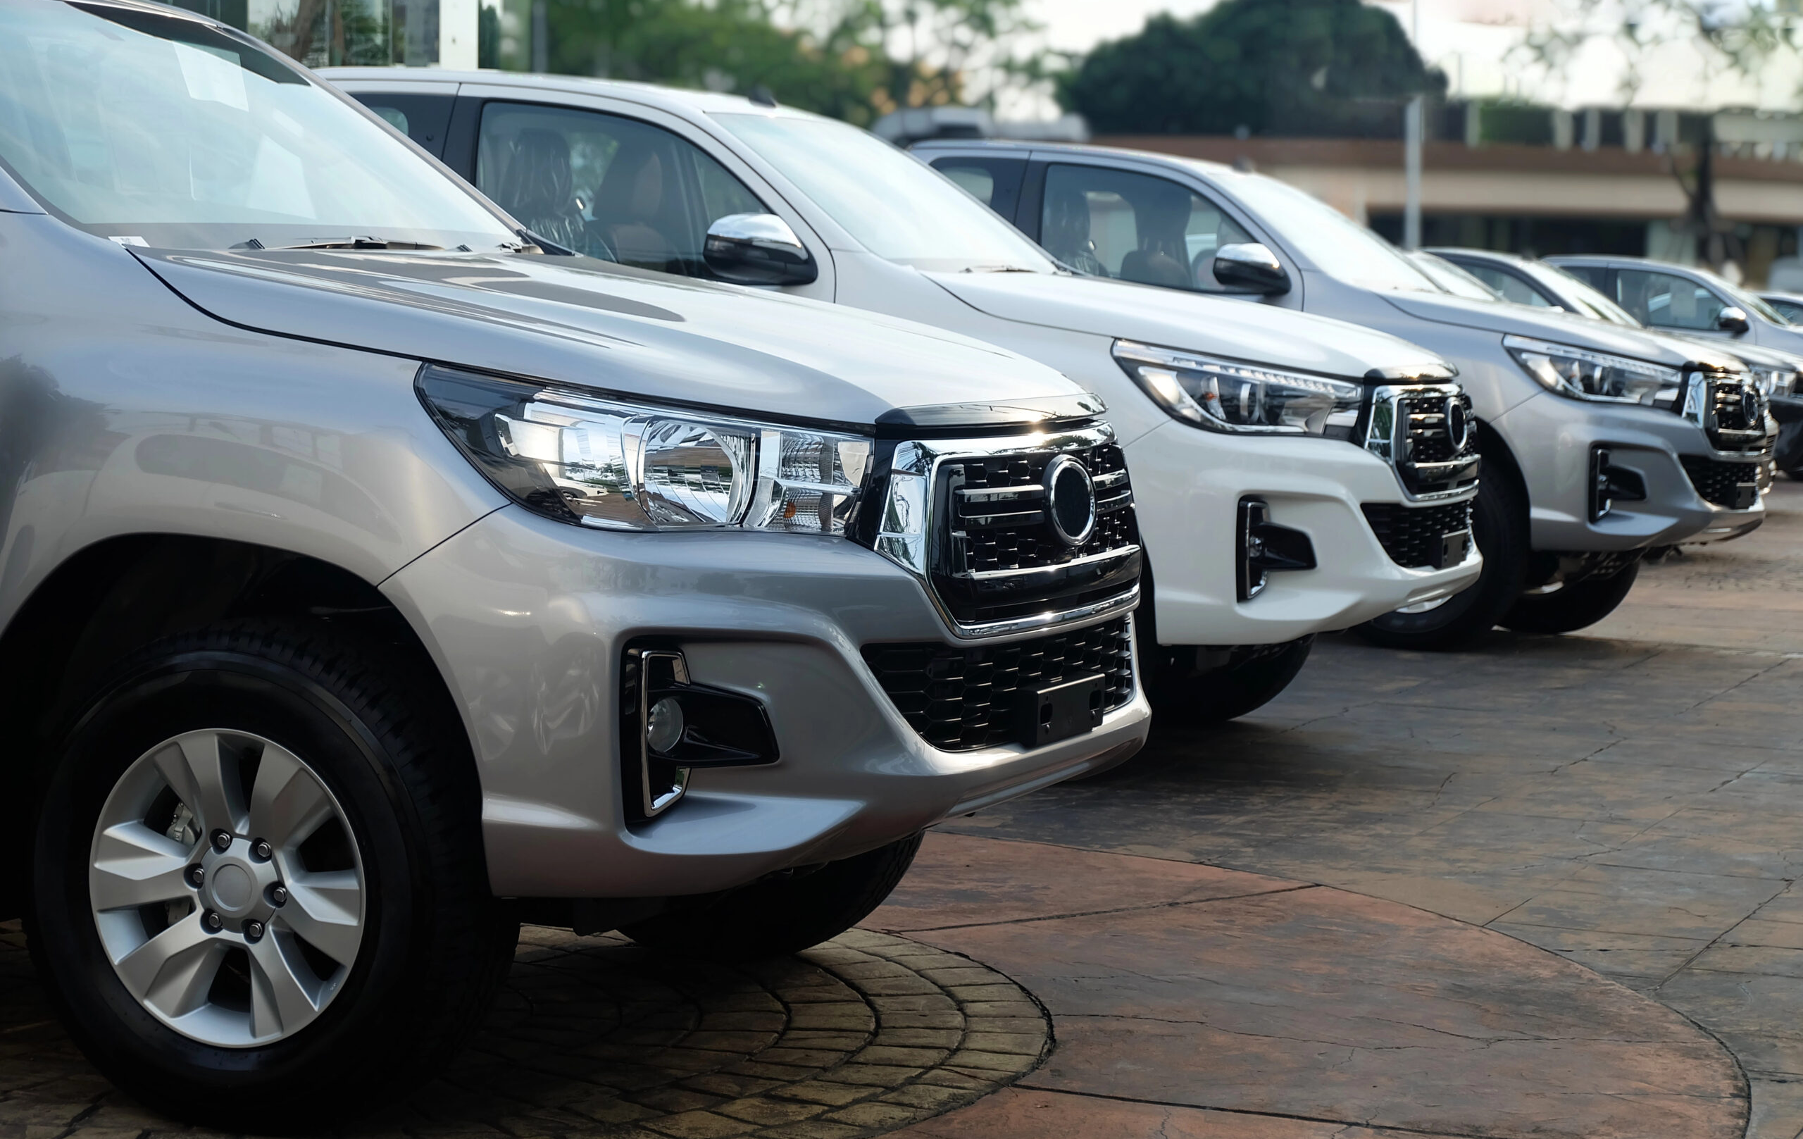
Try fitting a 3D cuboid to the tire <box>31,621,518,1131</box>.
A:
[{"bbox_3d":[-0.925,0.438,5.515,0.776,0.776,0.265,2,4,24],"label":"tire"}]

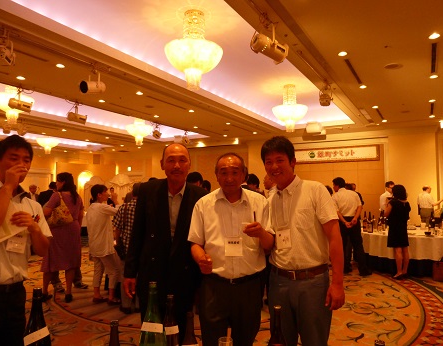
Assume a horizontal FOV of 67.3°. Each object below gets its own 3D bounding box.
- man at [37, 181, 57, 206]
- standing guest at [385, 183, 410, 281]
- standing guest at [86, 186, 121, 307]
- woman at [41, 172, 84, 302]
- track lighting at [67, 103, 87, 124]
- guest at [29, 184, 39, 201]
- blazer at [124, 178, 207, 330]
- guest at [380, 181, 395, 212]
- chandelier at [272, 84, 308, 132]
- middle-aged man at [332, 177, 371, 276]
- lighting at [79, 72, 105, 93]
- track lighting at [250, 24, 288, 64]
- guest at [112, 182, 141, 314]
[{"bbox_3d":[-3.390,0.973,6.700,0.520,1.650,0.380,-1,-4,23],"label":"man"},{"bbox_3d":[3.025,0.982,5.652,0.430,1.560,0.350,0,-3,-2],"label":"standing guest"},{"bbox_3d":[-1.517,0.904,4.300,0.460,1.530,0.440,3,-4,-30],"label":"standing guest"},{"bbox_3d":[-2.138,0.852,4.458,0.480,1.680,0.400,3,-5,-45],"label":"woman"},{"bbox_3d":[-3.162,-1.291,7.288,0.410,0.420,0.240,3,-4,-40],"label":"track lighting"},{"bbox_3d":[-5.396,1.160,9.549,0.480,1.660,0.320,3,-4,-39],"label":"guest"},{"bbox_3d":[-0.336,0.477,2.050,0.540,0.860,0.310,2,-4,-12],"label":"blazer"},{"bbox_3d":[3.683,1.071,7.300,0.400,1.720,0.480,-1,-4,27],"label":"guest"},{"bbox_3d":[1.656,-1.559,8.049,0.860,1.130,0.860,-2,-4,32],"label":"chandelier"},{"bbox_3d":[2.299,0.929,5.856,0.520,1.690,0.420,0,-3,8],"label":"middle-aged man"},{"bbox_3d":[-2.232,-1.561,5.777,0.250,0.320,0.400,-2,-4,34],"label":"lighting"},{"bbox_3d":[0.538,-1.444,3.771,0.410,0.370,0.240,2,-4,-28],"label":"track lighting"},{"bbox_3d":[-1.062,0.872,4.020,0.500,1.570,0.400,-1,-4,23],"label":"guest"}]

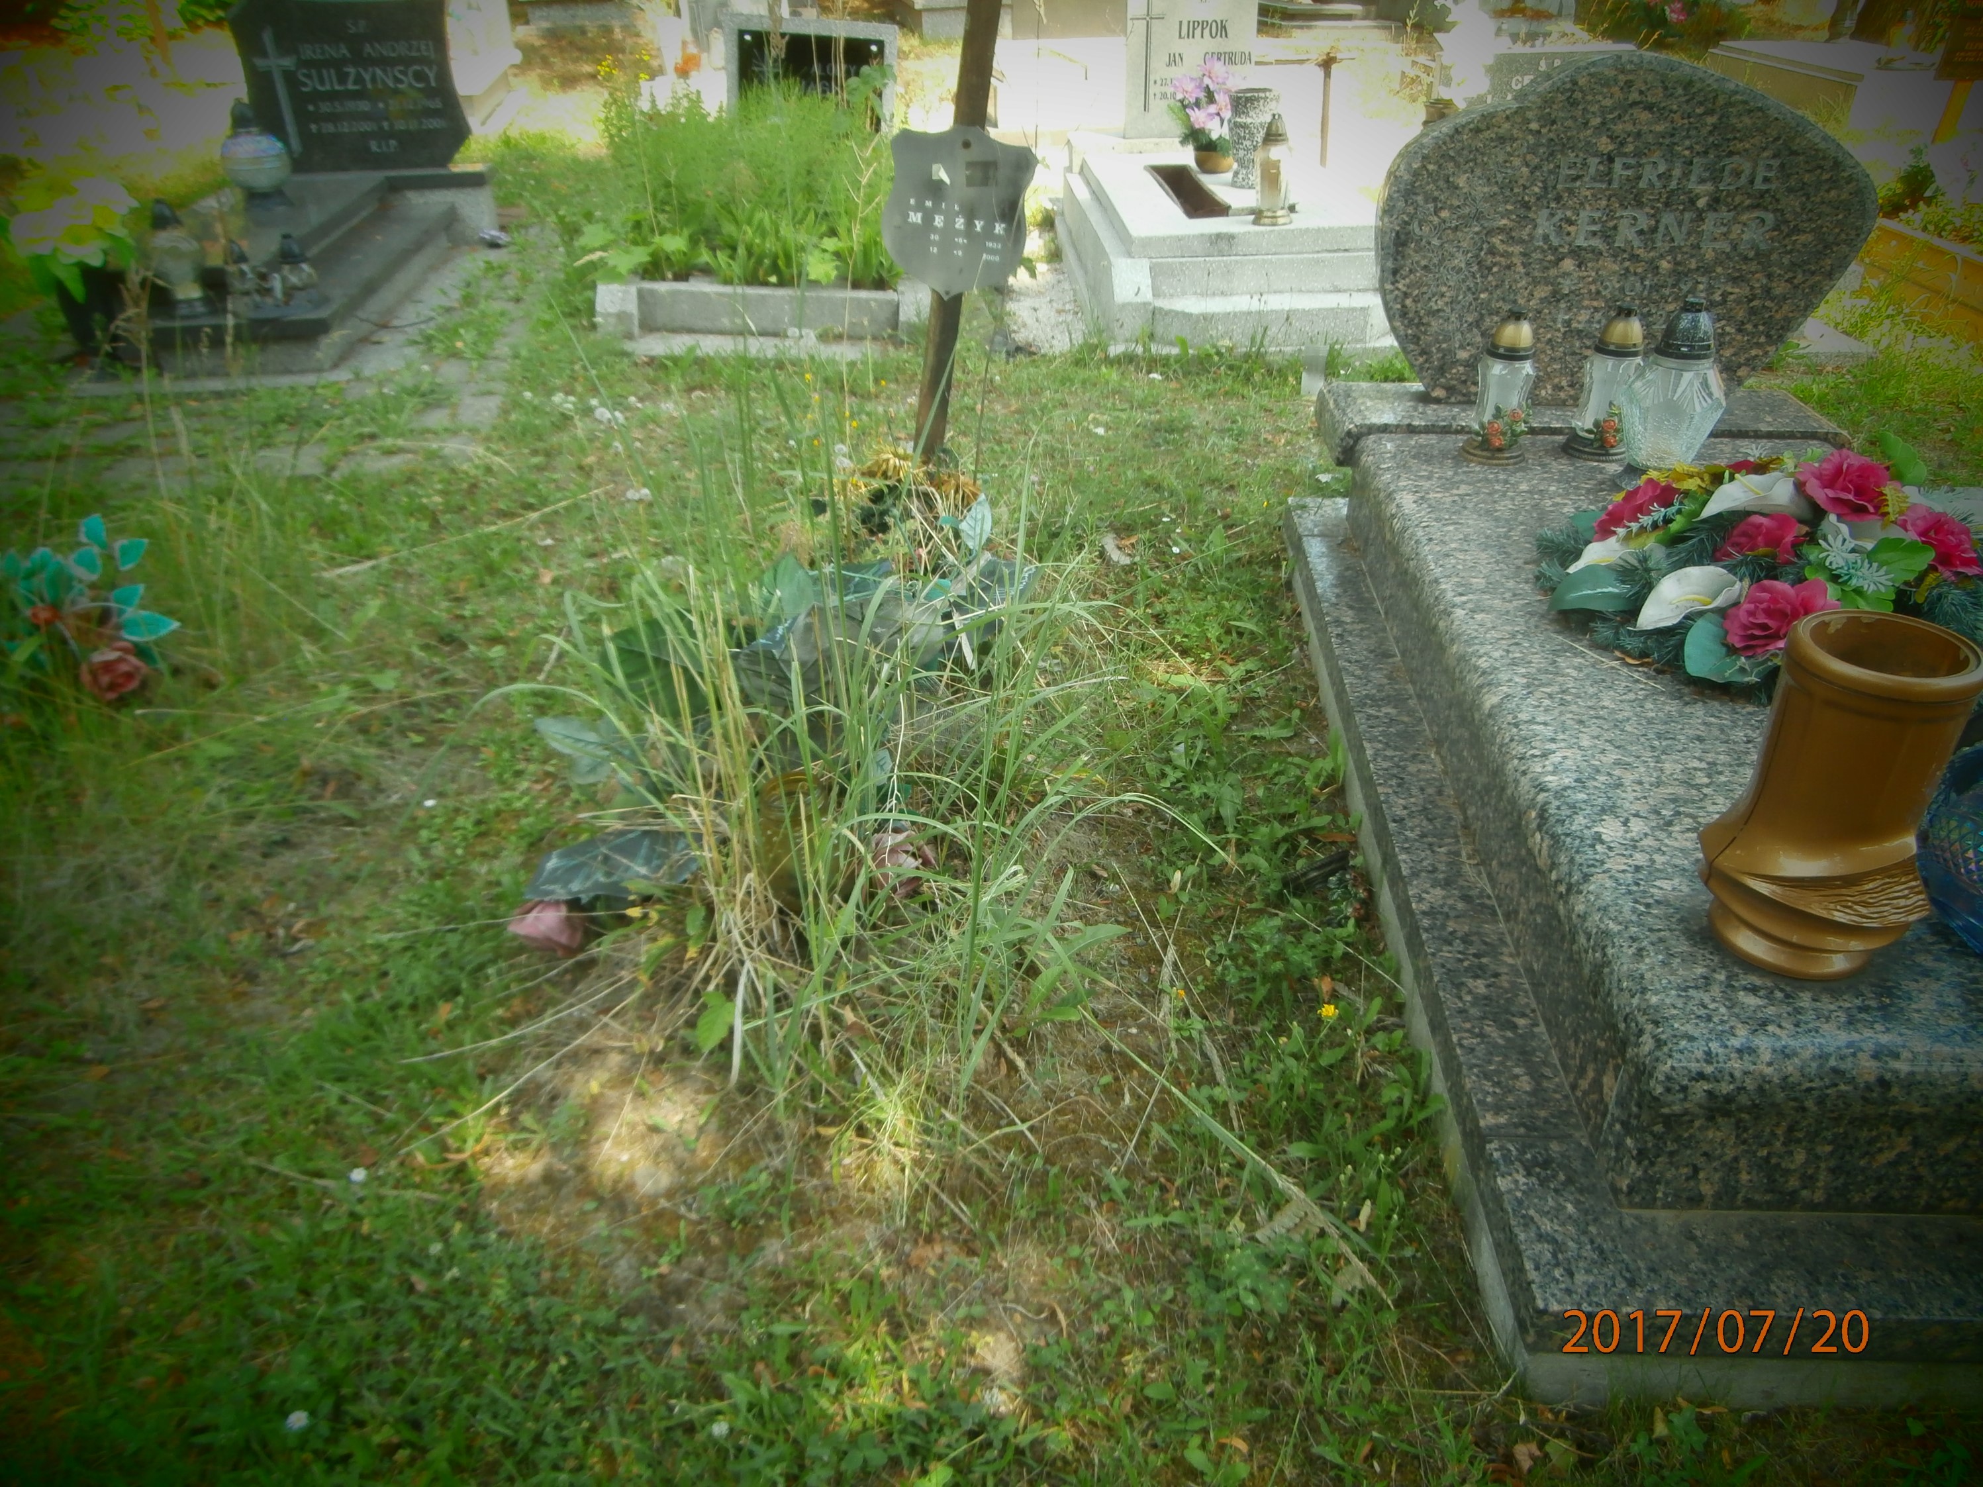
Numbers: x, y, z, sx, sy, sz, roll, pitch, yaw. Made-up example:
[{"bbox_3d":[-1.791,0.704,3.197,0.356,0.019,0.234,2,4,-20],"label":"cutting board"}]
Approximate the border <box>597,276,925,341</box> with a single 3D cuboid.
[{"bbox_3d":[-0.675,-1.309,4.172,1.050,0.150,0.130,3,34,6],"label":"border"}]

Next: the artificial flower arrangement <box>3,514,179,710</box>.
[{"bbox_3d":[-1.593,-0.227,2.441,0.290,0.300,0.250,-23,40,-29],"label":"artificial flower arrangement"}]

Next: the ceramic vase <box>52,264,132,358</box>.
[{"bbox_3d":[-2.651,-1.262,4.009,0.180,0.240,0.180,-1,34,0],"label":"ceramic vase"}]

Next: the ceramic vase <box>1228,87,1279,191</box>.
[{"bbox_3d":[0.799,-1.858,4.228,0.145,0.270,0.145,-1,34,0],"label":"ceramic vase"}]

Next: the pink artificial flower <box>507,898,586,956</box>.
[{"bbox_3d":[-0.600,0.248,1.853,0.100,0.072,0.085,-14,36,-19],"label":"pink artificial flower"}]

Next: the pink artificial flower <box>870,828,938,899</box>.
[{"bbox_3d":[-0.123,0.168,1.926,0.095,0.095,0.085,-3,34,-4],"label":"pink artificial flower"}]

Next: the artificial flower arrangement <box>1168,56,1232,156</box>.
[{"bbox_3d":[0.670,-2.034,4.408,0.200,0.280,0.190,-1,34,0],"label":"artificial flower arrangement"}]

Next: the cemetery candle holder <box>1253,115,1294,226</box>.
[{"bbox_3d":[0.800,-1.604,3.845,0.112,0.270,0.112,-1,34,0],"label":"cemetery candle holder"}]

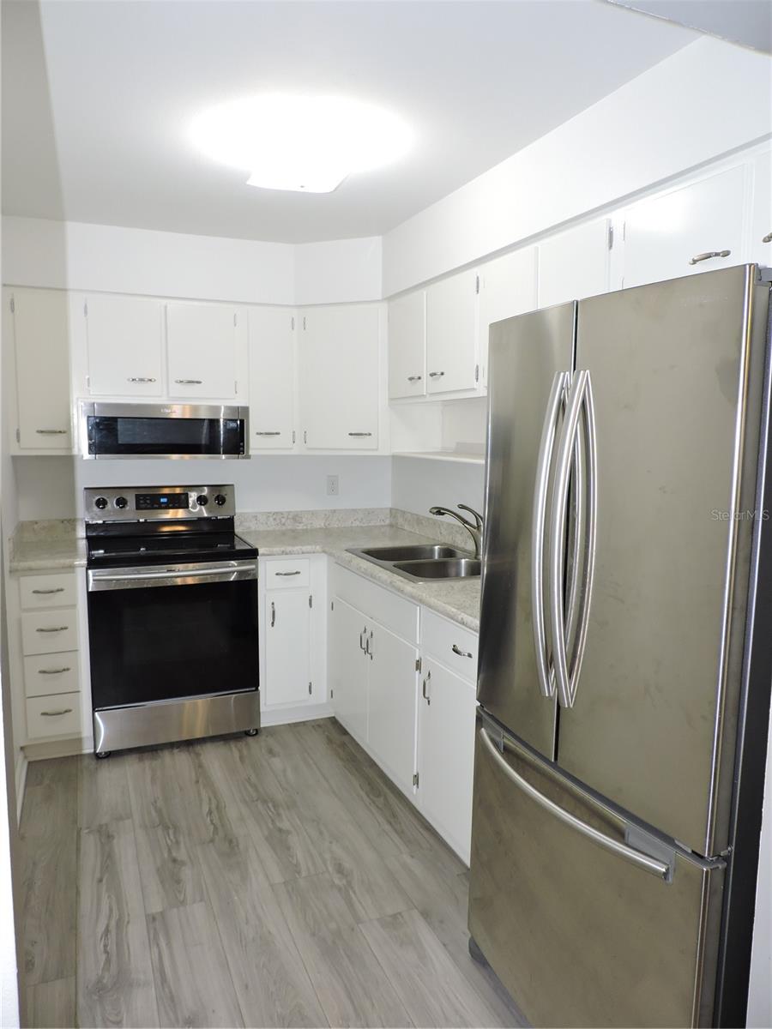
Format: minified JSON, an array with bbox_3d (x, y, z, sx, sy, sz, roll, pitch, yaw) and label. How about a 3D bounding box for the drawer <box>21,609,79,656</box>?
[{"bbox_3d":[-1.561,0.491,3.347,0.220,0.201,0.450,-2,7,-23],"label":"drawer"}]

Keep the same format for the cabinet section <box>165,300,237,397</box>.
[{"bbox_3d":[-0.972,-0.822,3.697,0.344,0.463,0.336,-2,7,-22],"label":"cabinet section"}]

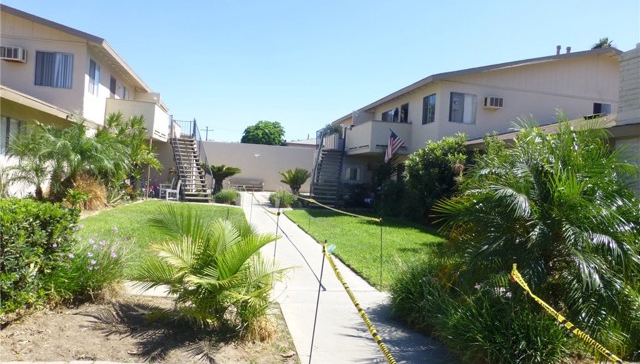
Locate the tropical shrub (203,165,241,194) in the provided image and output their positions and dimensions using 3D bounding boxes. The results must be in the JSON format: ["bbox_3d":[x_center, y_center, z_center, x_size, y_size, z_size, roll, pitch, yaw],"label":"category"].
[{"bbox_3d":[-4.795,-0.073,21.600,1.850,1.500,1.800,2,1,-11],"label":"tropical shrub"}]

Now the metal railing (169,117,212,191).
[{"bbox_3d":[-5.819,-1.249,19.785,1.250,3.600,4.300,2,1,-22],"label":"metal railing"}]

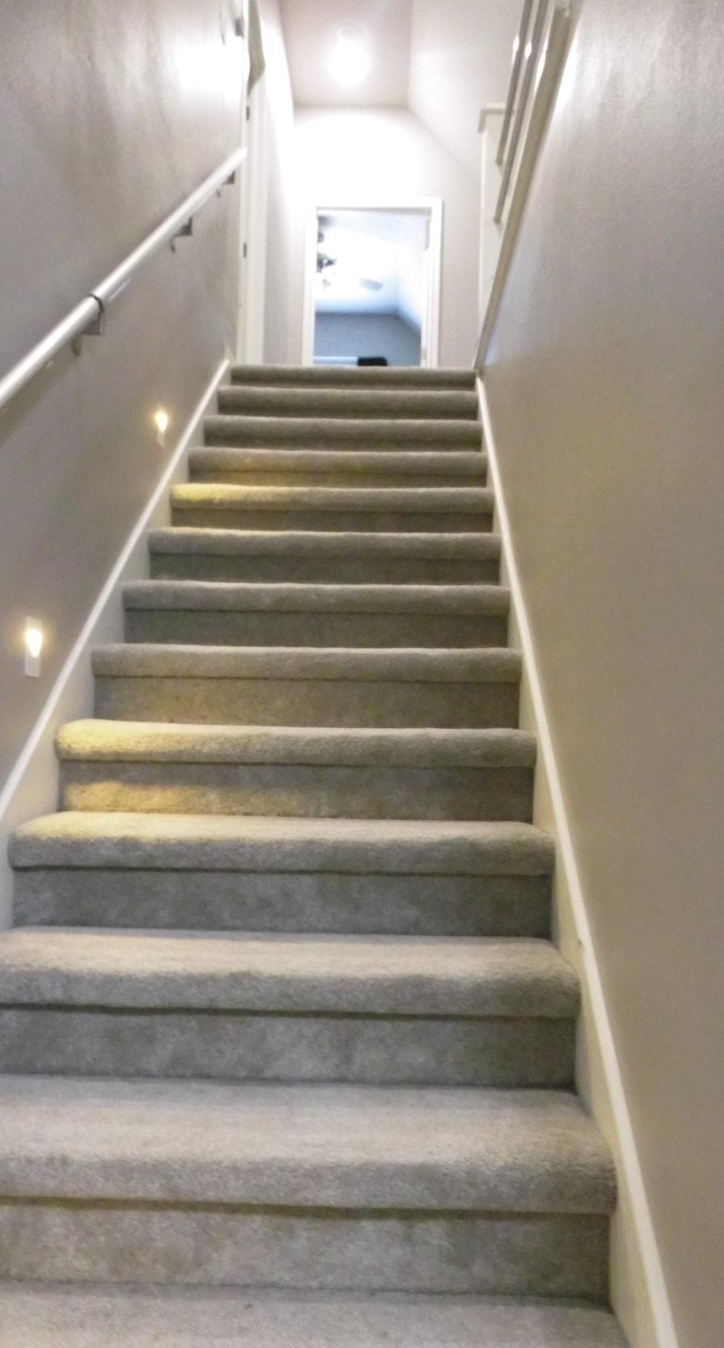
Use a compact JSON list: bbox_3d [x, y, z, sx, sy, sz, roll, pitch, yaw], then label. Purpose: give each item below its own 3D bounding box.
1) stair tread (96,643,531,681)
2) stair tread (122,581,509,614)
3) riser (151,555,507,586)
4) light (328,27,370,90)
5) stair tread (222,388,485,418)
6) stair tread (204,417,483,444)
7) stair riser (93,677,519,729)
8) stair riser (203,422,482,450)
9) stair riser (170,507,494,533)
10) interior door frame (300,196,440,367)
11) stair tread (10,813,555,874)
[{"bbox_3d":[-0.129,-0.016,2.487,1.035,0.074,0.280,1,-4,2],"label":"stair tread"},{"bbox_3d":[-0.114,-0.192,2.734,1.030,0.075,0.269,1,-3,2],"label":"stair tread"},{"bbox_3d":[-0.108,-0.281,2.887,1.030,0.125,0.036,1,-3,2],"label":"riser"},{"bbox_3d":[-0.079,-3.834,6.053,0.230,0.250,0.200,1,-4,2],"label":"light"},{"bbox_3d":[-0.067,-1.091,4.015,1.035,0.074,0.280,1,-4,2],"label":"stair tread"},{"bbox_3d":[-0.070,-0.901,3.748,1.030,0.075,0.269,1,-3,2],"label":"stair tread"},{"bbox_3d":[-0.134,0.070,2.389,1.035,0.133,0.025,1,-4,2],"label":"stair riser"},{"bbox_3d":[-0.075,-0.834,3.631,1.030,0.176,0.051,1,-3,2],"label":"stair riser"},{"bbox_3d":[-0.097,-0.458,3.140,1.030,0.125,0.036,1,-3,2],"label":"stair riser"},{"bbox_3d":[0.065,-2.204,6.646,0.945,2.090,0.120,1,-4,2],"label":"interior door frame"},{"bbox_3d":[-0.150,0.343,1.978,1.035,0.074,0.280,1,-4,2],"label":"stair tread"}]

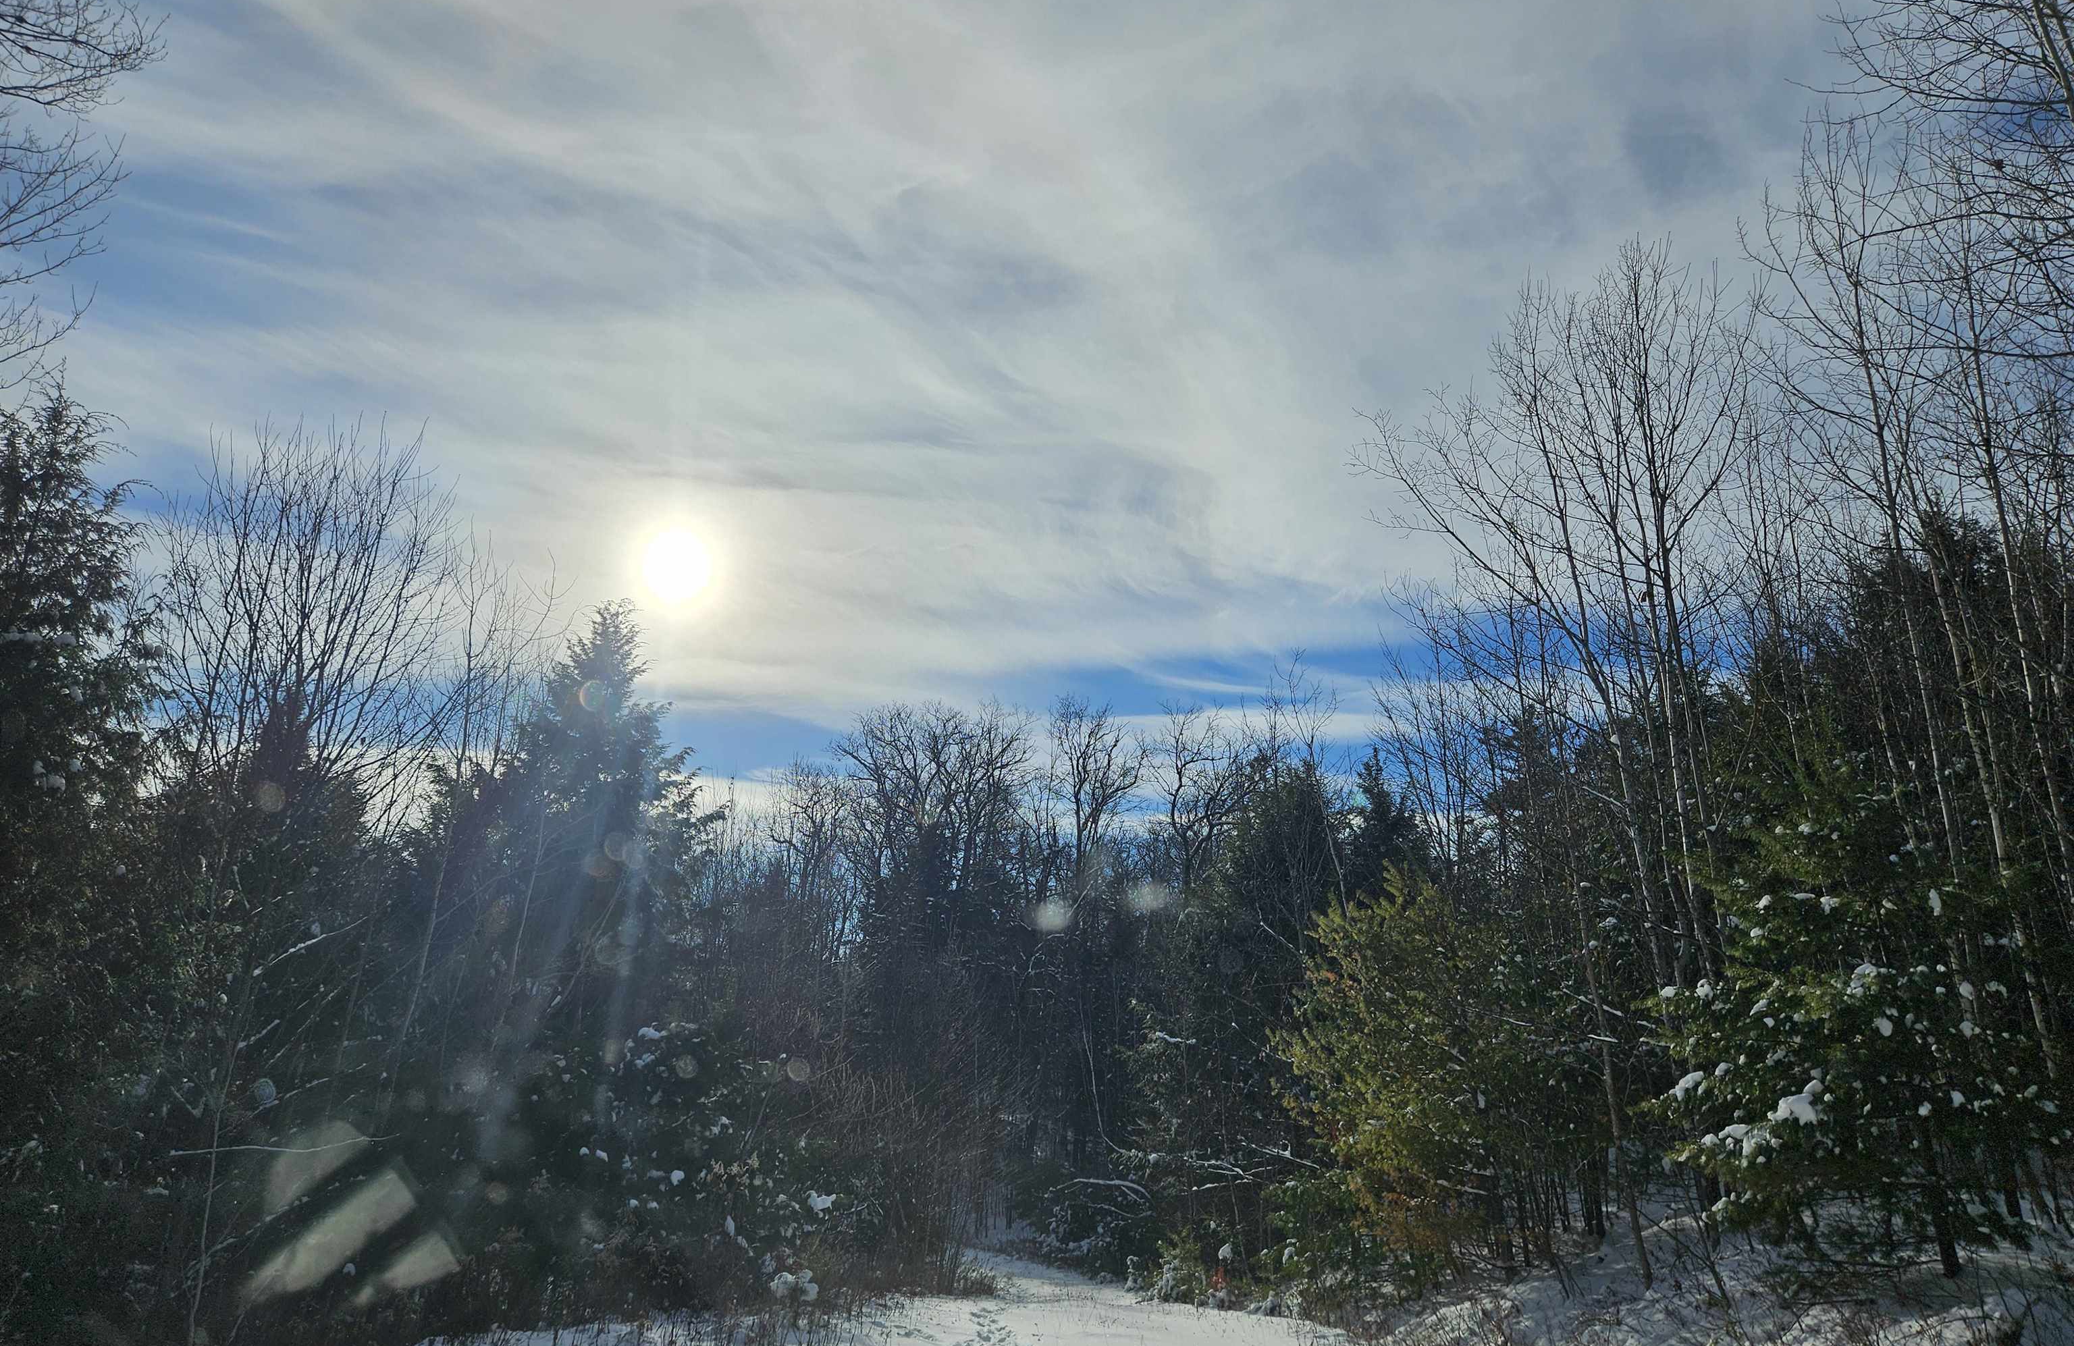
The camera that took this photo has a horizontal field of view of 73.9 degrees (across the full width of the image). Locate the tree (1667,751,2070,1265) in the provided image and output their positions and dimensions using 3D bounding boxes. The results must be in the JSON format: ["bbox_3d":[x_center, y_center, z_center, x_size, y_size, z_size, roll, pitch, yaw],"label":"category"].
[{"bbox_3d":[6.266,2.495,10.764,2.800,4.060,2.800,-10,-21,28],"label":"tree"}]

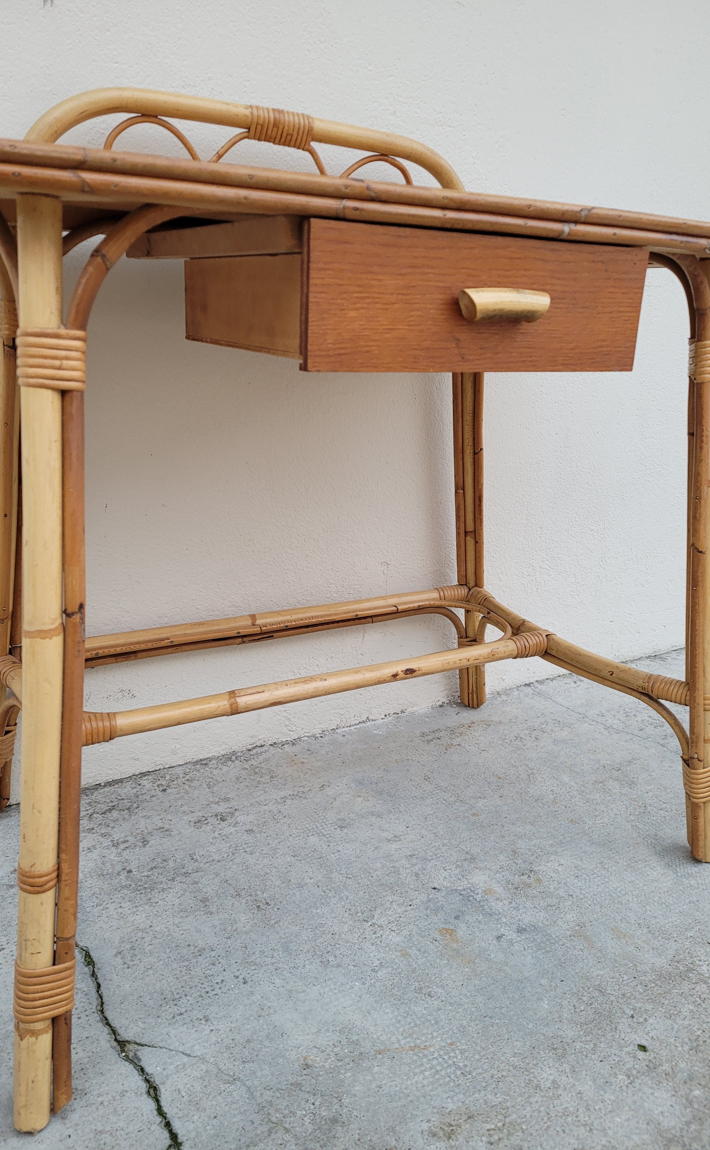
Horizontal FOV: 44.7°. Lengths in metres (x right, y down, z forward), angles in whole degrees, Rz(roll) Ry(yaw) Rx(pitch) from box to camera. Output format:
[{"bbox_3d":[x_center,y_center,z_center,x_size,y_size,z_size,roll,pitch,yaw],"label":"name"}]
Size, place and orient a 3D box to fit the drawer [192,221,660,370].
[{"bbox_3d":[0.049,-0.257,0.814,0.333,0.106,0.303,-7,20,-28],"label":"drawer"}]

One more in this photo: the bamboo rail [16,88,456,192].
[{"bbox_3d":[-0.100,-0.487,1.025,0.581,0.120,0.034,-7,20,-28],"label":"bamboo rail"}]

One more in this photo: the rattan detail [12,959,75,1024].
[{"bbox_3d":[-0.255,0.338,0.704,0.047,0.043,0.047,-1,11,-30],"label":"rattan detail"}]

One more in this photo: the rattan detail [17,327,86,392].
[{"bbox_3d":[-0.220,-0.153,0.623,0.048,0.042,0.048,-1,11,-30],"label":"rattan detail"}]

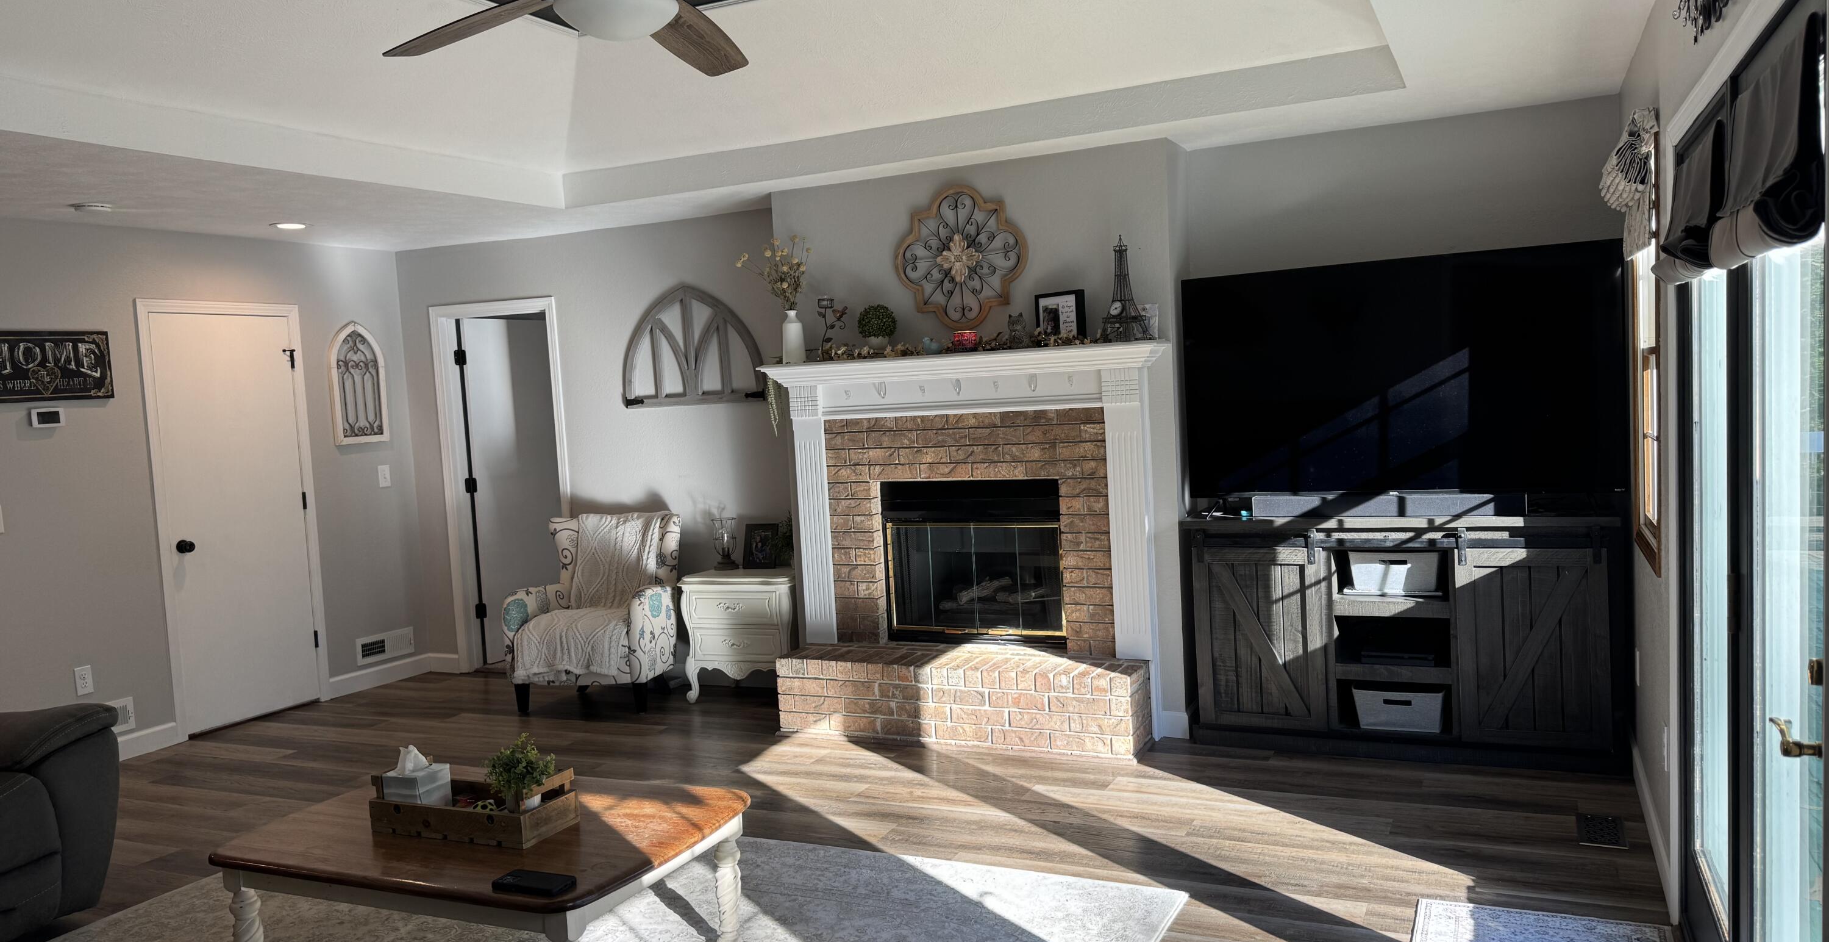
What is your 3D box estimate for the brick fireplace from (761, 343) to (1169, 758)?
[{"bbox_3d":[0.177,0.324,5.438,1.830,1.622,0.395,-1,4,26],"label":"brick fireplace"}]

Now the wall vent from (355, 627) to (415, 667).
[{"bbox_3d":[-2.967,0.985,7.136,0.020,0.140,0.388,-1,4,26],"label":"wall vent"}]

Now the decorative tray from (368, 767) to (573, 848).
[{"bbox_3d":[-1.139,0.851,3.283,0.484,0.142,0.205,-1,4,24],"label":"decorative tray"}]

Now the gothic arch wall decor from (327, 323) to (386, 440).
[{"bbox_3d":[-3.062,-0.486,6.991,0.026,0.668,0.342,-1,4,26],"label":"gothic arch wall decor"}]

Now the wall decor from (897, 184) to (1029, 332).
[{"bbox_3d":[0.198,-0.919,5.513,0.627,0.622,0.030,-1,4,26],"label":"wall decor"}]

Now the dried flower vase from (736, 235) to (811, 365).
[{"bbox_3d":[-0.611,-0.773,5.773,0.350,0.578,0.240,-1,4,26],"label":"dried flower vase"}]

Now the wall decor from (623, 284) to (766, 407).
[{"bbox_3d":[-1.143,-0.636,6.428,0.850,0.605,0.028,-1,4,26],"label":"wall decor"}]

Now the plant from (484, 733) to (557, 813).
[{"bbox_3d":[-0.998,0.781,3.220,0.190,0.243,0.190,-1,4,26],"label":"plant"}]

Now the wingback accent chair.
[{"bbox_3d":[-1.576,0.704,6.448,0.760,0.930,0.700,-2,4,12],"label":"wingback accent chair"}]

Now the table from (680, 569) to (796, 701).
[{"bbox_3d":[-0.776,0.816,6.259,0.645,0.635,0.340,-2,4,20],"label":"table"}]

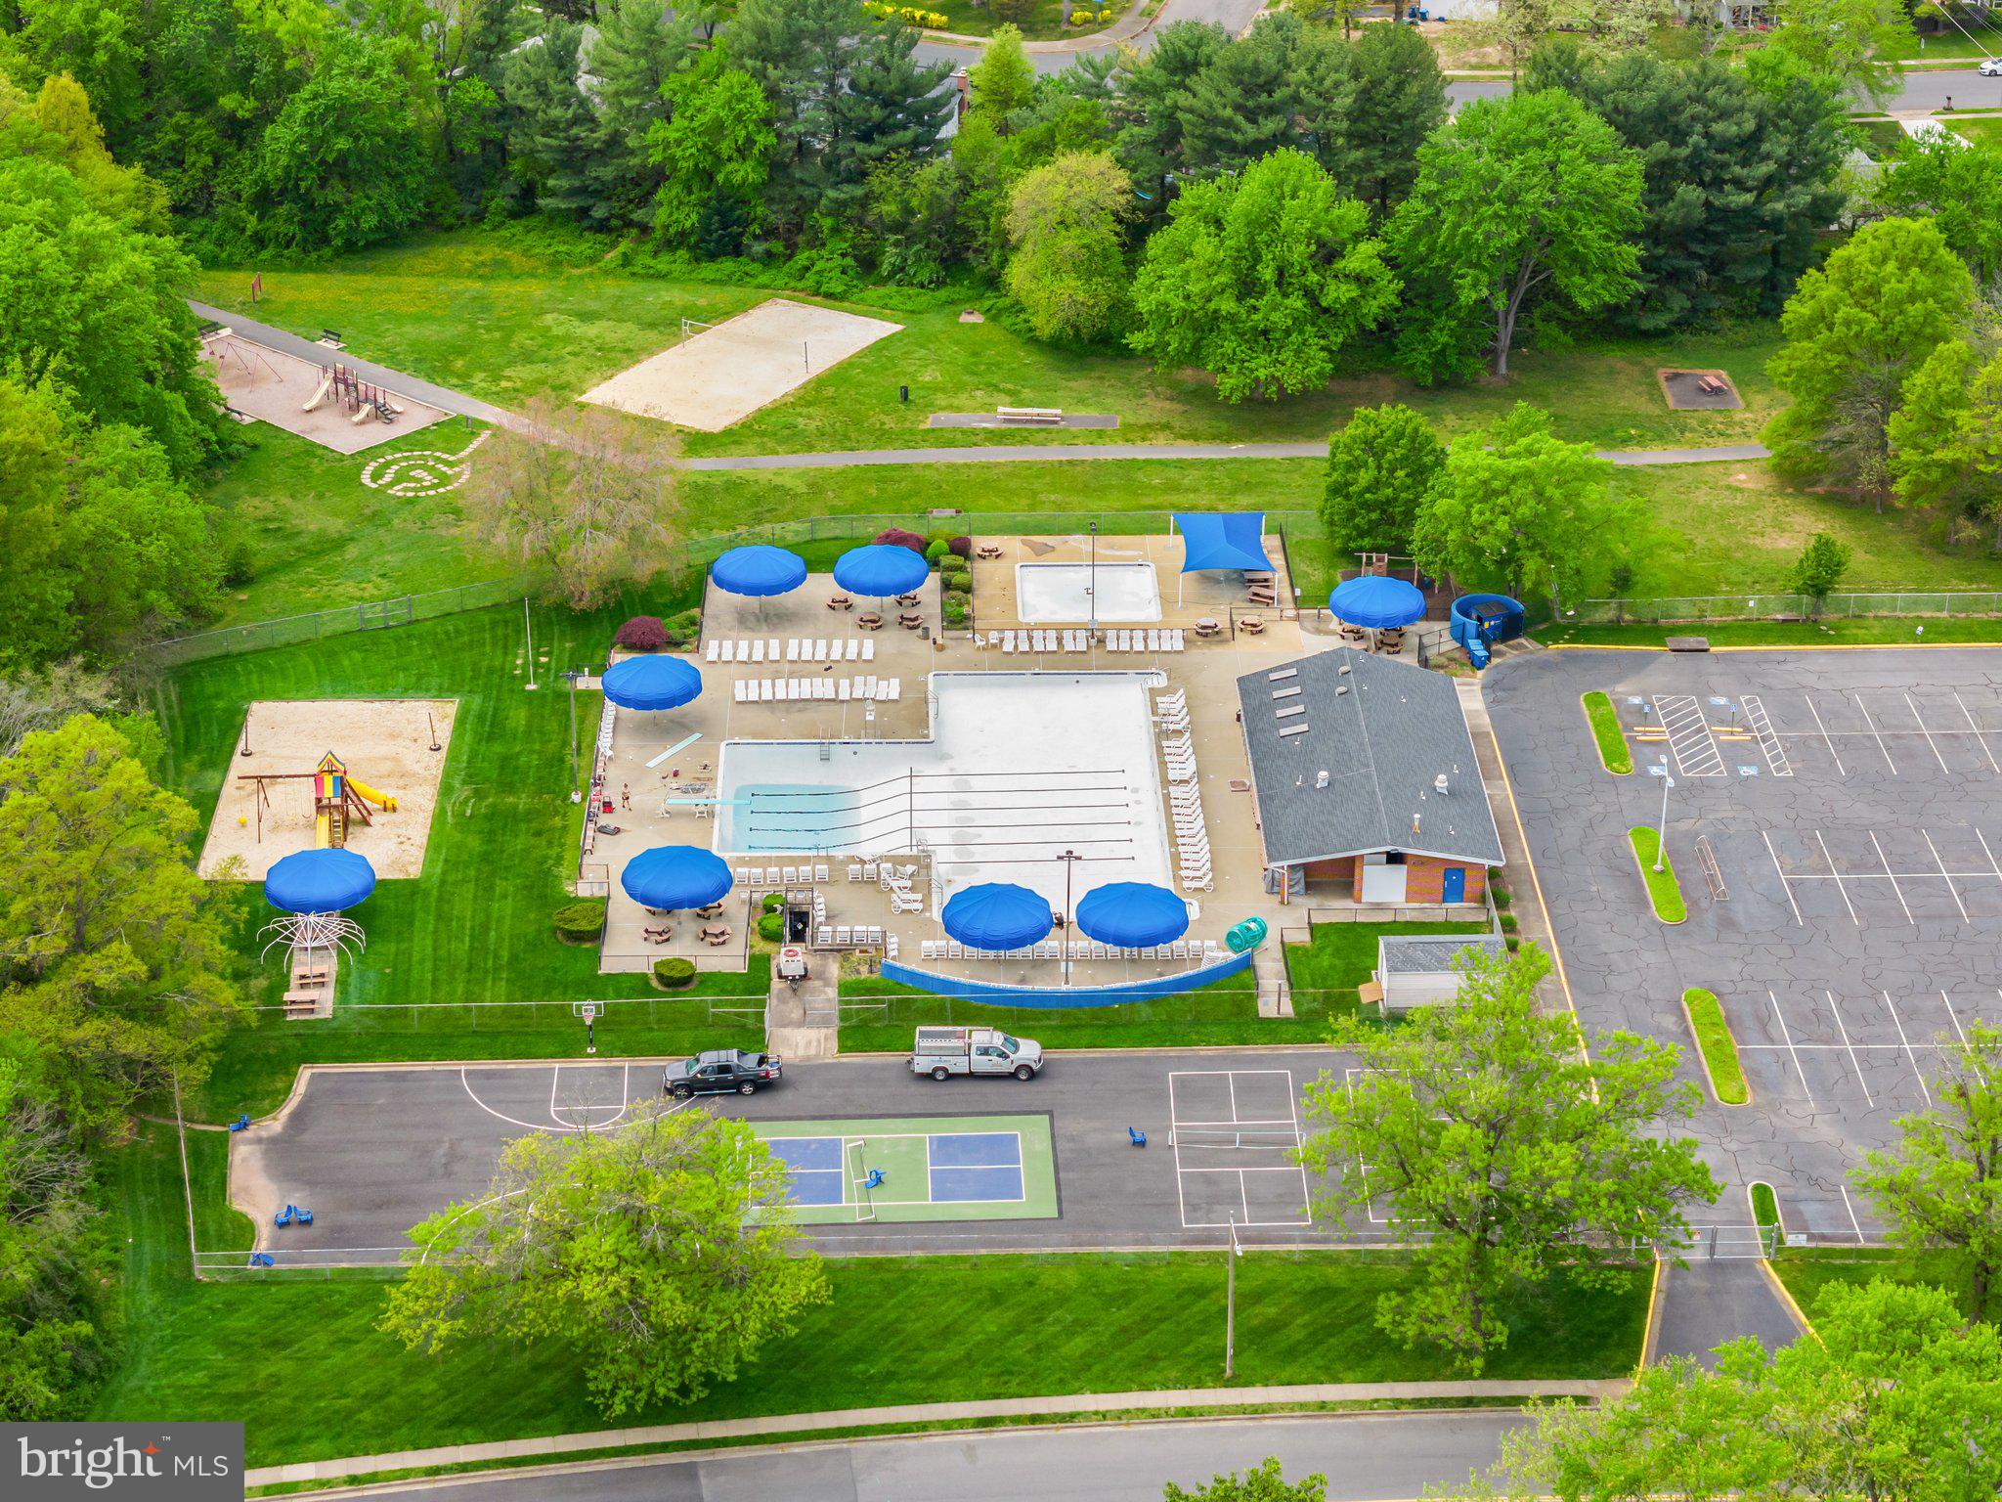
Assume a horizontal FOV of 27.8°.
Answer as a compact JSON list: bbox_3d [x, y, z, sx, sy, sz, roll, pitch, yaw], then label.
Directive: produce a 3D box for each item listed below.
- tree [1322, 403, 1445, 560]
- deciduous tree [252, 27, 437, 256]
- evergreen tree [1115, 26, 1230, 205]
[{"bbox_3d":[24.540,-17.470,261.170,7.830,9.960,7.830,0,28,0],"label":"tree"},{"bbox_3d":[-50.140,-46.750,308.770,13.520,16.580,13.520,0,28,0],"label":"deciduous tree"},{"bbox_3d":[13.421,-49.092,316.027,9.400,17.000,9.400,0,28,0],"label":"evergreen tree"}]

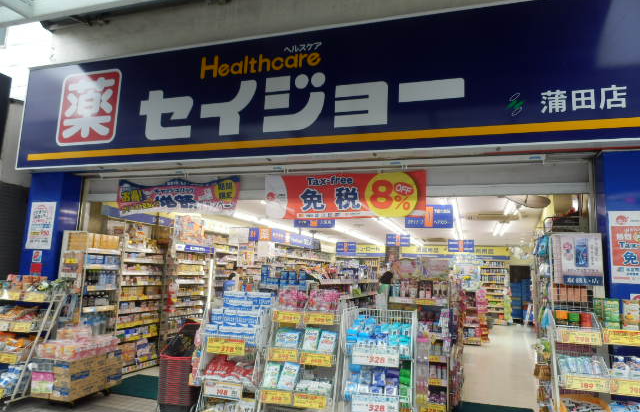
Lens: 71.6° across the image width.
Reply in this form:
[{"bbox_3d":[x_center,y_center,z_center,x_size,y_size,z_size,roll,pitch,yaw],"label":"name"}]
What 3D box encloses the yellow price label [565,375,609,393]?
[{"bbox_3d":[1.827,1.220,3.023,0.262,0.084,0.010,-1,-8,18],"label":"yellow price label"}]

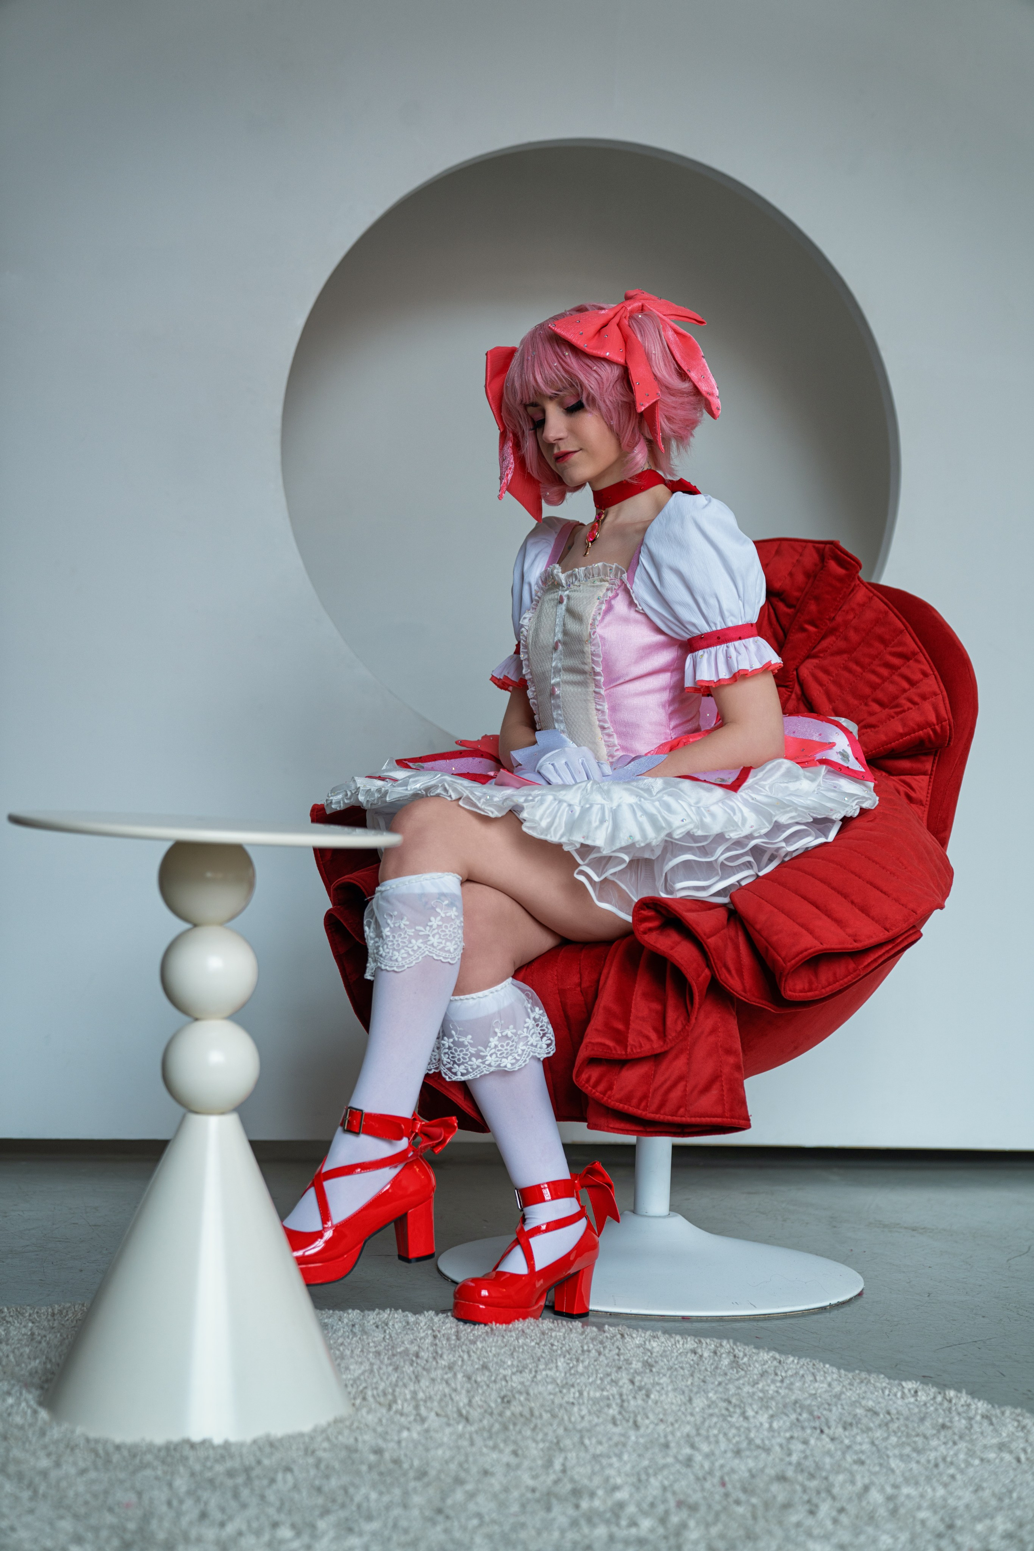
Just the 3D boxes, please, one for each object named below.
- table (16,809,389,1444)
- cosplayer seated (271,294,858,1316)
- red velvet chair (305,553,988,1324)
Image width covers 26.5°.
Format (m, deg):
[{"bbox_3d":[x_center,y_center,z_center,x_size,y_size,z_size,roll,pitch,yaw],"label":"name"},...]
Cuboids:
[{"bbox_3d":[-0.350,0.378,2.436,0.438,0.649,0.438,2,-1,0],"label":"table"},{"bbox_3d":[0.111,0.025,3.137,0.900,1.433,0.640,3,-1,-42],"label":"cosplayer seated"},{"bbox_3d":[0.192,0.197,3.253,1.050,1.100,0.950,1,-1,38],"label":"red velvet chair"}]

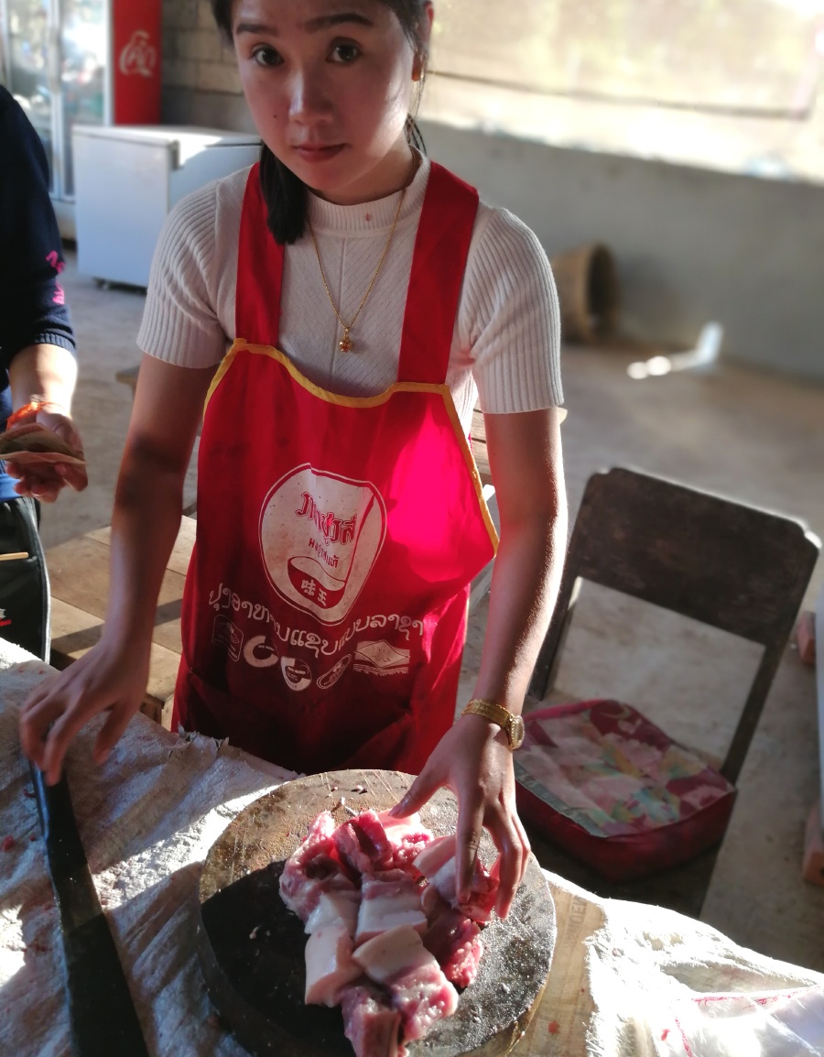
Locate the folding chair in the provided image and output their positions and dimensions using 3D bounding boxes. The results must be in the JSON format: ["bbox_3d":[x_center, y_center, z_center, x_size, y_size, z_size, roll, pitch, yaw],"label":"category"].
[{"bbox_3d":[0.356,0.382,1.527,0.430,0.840,0.490,21,27,24],"label":"folding chair"}]

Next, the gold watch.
[{"bbox_3d":[0.071,0.172,0.750,0.053,0.051,0.027,0,54,27],"label":"gold watch"}]

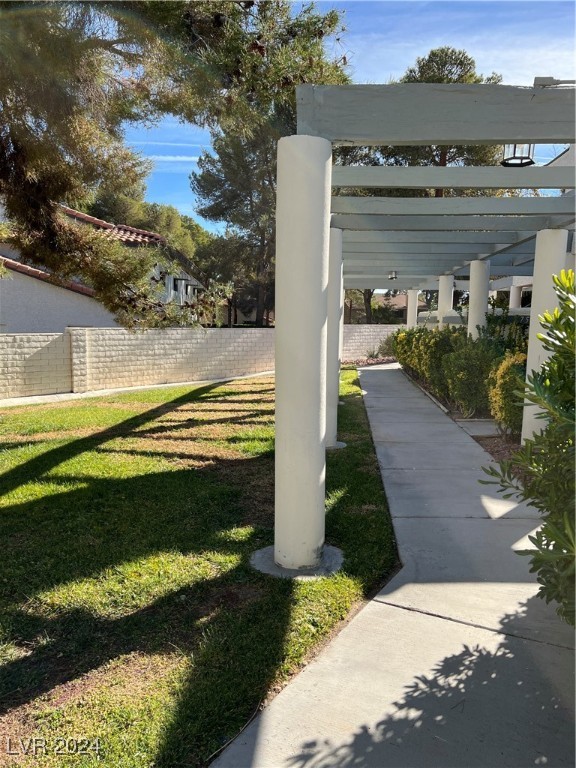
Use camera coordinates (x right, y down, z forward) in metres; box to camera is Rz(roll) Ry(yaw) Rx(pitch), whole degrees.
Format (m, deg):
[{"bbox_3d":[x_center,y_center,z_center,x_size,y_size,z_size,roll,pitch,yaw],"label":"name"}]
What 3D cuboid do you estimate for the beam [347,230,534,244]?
[{"bbox_3d":[1.935,-2.124,8.422,2.550,0.170,0.110,1,6,4],"label":"beam"}]

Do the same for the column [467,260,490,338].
[{"bbox_3d":[3.589,-0.895,10.900,0.359,2.778,0.359,2,6,6],"label":"column"}]

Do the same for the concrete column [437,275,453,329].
[{"bbox_3d":[3.616,-1.246,13.286,0.310,2.450,0.310,1,7,1],"label":"concrete column"}]

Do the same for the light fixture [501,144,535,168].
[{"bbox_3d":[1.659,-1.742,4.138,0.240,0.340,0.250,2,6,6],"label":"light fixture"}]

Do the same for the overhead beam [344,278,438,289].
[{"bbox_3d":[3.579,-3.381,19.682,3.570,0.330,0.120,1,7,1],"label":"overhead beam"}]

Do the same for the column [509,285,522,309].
[{"bbox_3d":[6.810,-1.690,17.440,0.310,2.450,0.310,1,7,1],"label":"column"}]

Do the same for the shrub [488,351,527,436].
[{"bbox_3d":[2.868,0.114,7.372,0.580,1.080,0.580,1,7,1],"label":"shrub"}]

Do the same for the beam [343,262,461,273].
[{"bbox_3d":[2.366,-2.585,12.622,2.550,0.170,0.110,1,6,4],"label":"beam"}]

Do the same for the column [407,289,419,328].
[{"bbox_3d":[4.289,-2.004,19.934,0.310,2.450,0.310,1,7,1],"label":"column"}]

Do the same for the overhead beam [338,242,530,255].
[{"bbox_3d":[2.293,-2.043,8.727,3.170,0.150,0.100,1,7,1],"label":"overhead beam"}]

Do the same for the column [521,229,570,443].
[{"bbox_3d":[3.233,-0.493,7.246,0.359,2.778,0.359,2,6,6],"label":"column"}]

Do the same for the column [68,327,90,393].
[{"bbox_3d":[-5.073,-0.595,14.000,0.420,1.620,0.420,6,8,40],"label":"column"}]

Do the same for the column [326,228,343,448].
[{"bbox_3d":[0.496,-0.568,7.519,0.359,2.778,0.359,2,6,6],"label":"column"}]

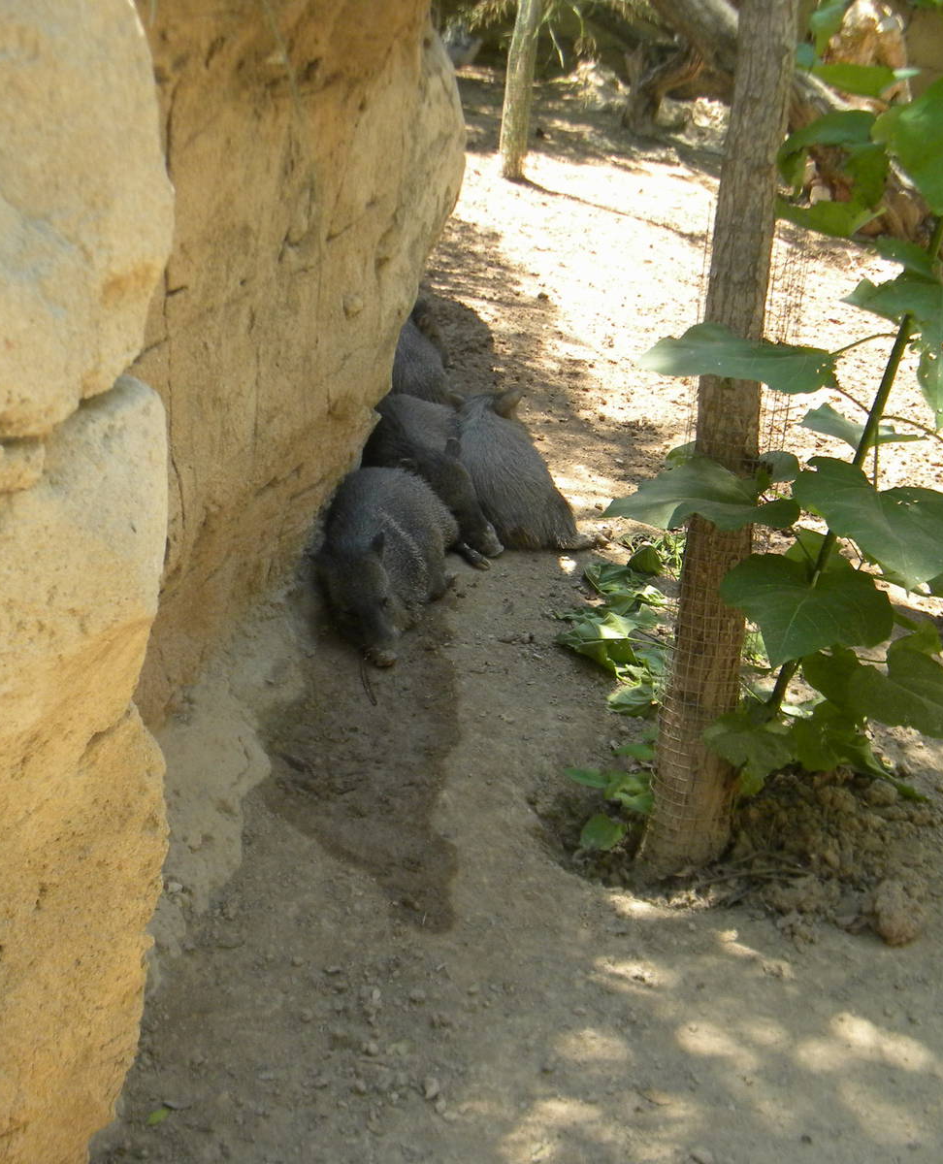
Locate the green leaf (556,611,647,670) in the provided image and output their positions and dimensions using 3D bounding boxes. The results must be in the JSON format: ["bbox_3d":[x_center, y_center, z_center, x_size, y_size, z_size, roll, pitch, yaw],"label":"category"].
[{"bbox_3d":[0.308,0.150,4.368,0.205,0.080,0.150,3,22,0],"label":"green leaf"}]

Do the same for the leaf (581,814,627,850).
[{"bbox_3d":[0.260,0.487,3.621,0.095,0.050,0.080,3,22,0],"label":"leaf"}]

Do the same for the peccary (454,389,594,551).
[{"bbox_3d":[0.109,-0.365,5.308,0.330,0.310,0.740,-5,23,-18],"label":"peccary"}]

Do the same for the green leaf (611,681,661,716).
[{"bbox_3d":[0.366,0.272,4.114,0.110,0.050,0.090,3,22,0],"label":"green leaf"}]

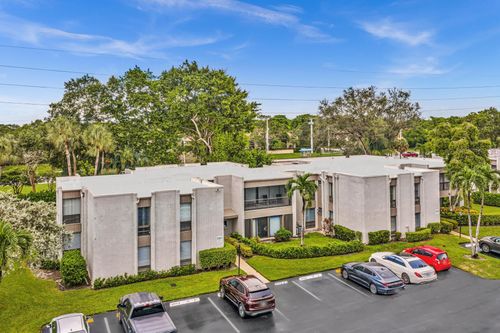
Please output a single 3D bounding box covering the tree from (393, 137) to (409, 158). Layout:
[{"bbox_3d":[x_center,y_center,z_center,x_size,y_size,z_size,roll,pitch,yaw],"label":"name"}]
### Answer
[{"bbox_3d":[31.182,-2.283,80.366,3.100,7.620,3.100,0,7,0],"label":"tree"}]

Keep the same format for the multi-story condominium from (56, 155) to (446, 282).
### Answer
[{"bbox_3d":[3.966,3.364,41.257,43.200,6.400,15.600,-3,8,-24],"label":"multi-story condominium"}]

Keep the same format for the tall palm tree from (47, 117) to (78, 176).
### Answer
[{"bbox_3d":[-28.634,-1.459,59.360,4.887,12.255,4.643,-3,7,-26],"label":"tall palm tree"}]

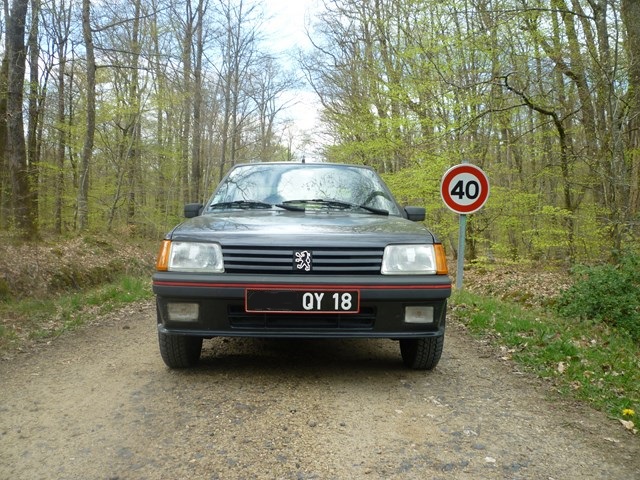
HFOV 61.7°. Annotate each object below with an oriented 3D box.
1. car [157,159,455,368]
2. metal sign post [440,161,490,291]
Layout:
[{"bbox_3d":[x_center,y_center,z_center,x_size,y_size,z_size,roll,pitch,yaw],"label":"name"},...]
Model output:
[{"bbox_3d":[-0.140,0.090,4.310,1.610,1.370,3.710,1,-1,-2],"label":"car"},{"bbox_3d":[1.850,-0.155,6.960,0.650,1.710,0.100,4,-1,0],"label":"metal sign post"}]

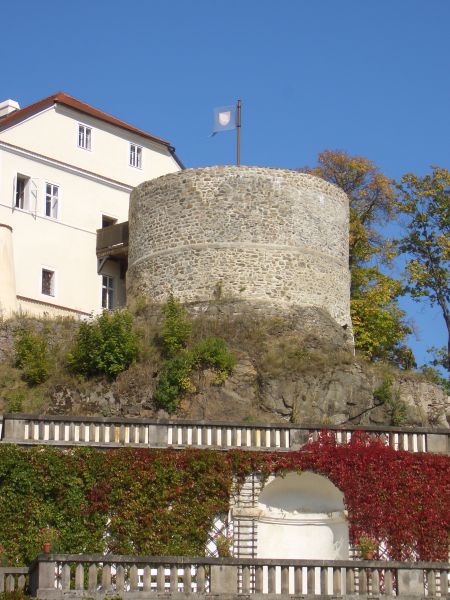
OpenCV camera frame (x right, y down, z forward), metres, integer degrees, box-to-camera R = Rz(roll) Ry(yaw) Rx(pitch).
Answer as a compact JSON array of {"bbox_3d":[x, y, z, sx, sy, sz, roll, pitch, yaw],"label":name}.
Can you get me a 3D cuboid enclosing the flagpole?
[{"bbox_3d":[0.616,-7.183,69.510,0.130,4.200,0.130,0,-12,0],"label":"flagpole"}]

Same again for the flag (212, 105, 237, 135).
[{"bbox_3d":[-0.023,-8.277,69.940,1.100,1.280,0.150,-4,-12,20],"label":"flag"}]

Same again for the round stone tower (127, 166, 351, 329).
[{"bbox_3d":[0.652,-1.604,68.934,10.000,6.200,10.000,0,-12,0],"label":"round stone tower"}]

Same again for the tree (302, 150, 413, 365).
[{"bbox_3d":[6.378,-2.090,73.975,5.700,10.760,5.500,0,-12,0],"label":"tree"}]

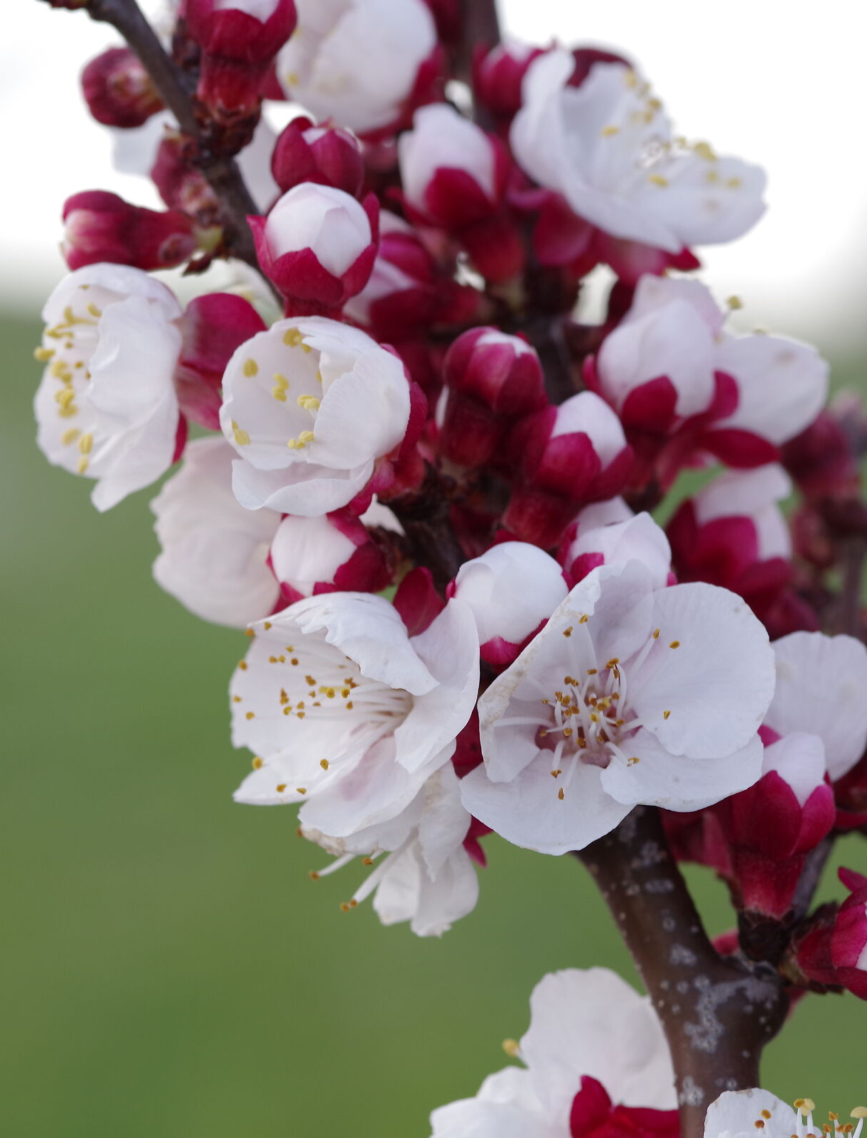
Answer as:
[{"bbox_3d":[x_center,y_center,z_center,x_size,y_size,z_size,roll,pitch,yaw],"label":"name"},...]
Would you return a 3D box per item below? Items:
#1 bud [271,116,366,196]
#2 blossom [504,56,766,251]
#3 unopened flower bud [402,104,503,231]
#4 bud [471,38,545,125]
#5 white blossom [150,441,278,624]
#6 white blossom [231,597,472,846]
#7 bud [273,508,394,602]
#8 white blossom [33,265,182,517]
[{"bbox_3d":[-0.010,-0.035,0.413,0.009,0.011,0.009,2,24,0],"label":"bud"},{"bbox_3d":[0.018,-0.037,0.418,0.022,0.012,0.023,39,19,20],"label":"blossom"},{"bbox_3d":[0.002,-0.035,0.419,0.009,0.011,0.009,-12,15,0],"label":"unopened flower bud"},{"bbox_3d":[0.007,-0.046,0.445,0.008,0.009,0.008,6,6,0],"label":"bud"},{"bbox_3d":[-0.016,-0.003,0.421,0.011,0.018,0.018,-11,-5,38],"label":"white blossom"},{"bbox_3d":[-0.007,0.013,0.412,0.018,0.021,0.022,-7,5,-30],"label":"white blossom"},{"bbox_3d":[-0.009,-0.001,0.405,0.009,0.009,0.012,4,0,41],"label":"bud"},{"bbox_3d":[-0.028,-0.016,0.414,0.010,0.020,0.017,-8,6,-25],"label":"white blossom"}]

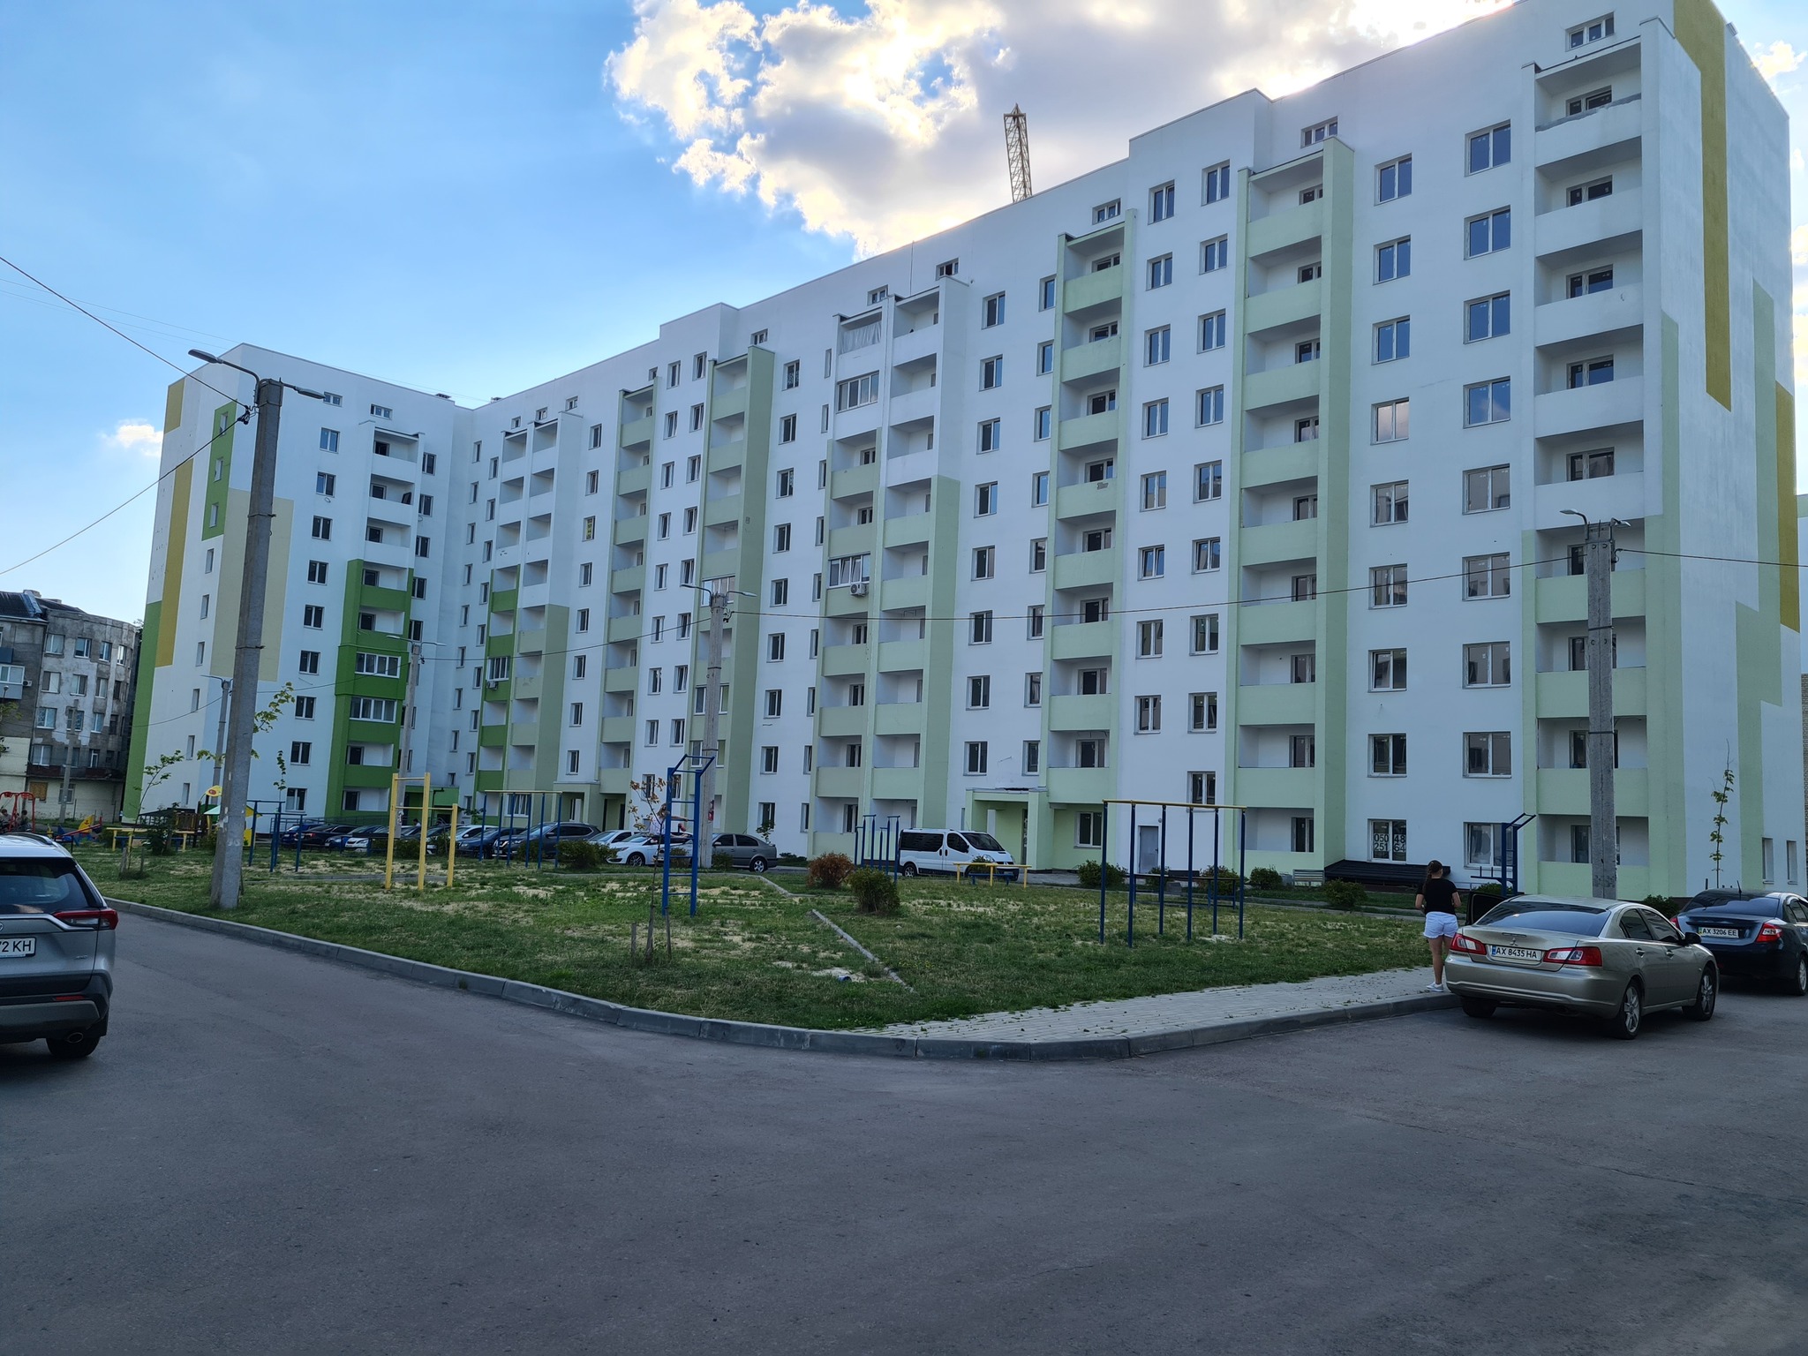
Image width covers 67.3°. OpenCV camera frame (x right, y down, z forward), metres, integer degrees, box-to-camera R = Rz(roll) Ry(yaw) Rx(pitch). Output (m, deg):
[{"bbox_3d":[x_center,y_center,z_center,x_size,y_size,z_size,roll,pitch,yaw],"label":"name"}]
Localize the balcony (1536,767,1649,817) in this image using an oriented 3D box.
[{"bbox_3d":[20.424,3.403,39.846,1.200,1.382,3.030,8,-8,-43],"label":"balcony"}]

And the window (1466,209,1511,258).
[{"bbox_3d":[19.341,-14.679,44.921,0.170,1.401,1.482,8,-8,-43],"label":"window"}]

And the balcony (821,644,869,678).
[{"bbox_3d":[-2.362,-0.759,64.824,1.200,1.382,3.009,8,-8,-43],"label":"balcony"}]

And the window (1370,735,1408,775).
[{"bbox_3d":[16.271,2.642,45.522,0.170,1.401,1.310,8,-8,-43],"label":"window"}]

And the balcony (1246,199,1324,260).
[{"bbox_3d":[14.187,-16.071,49.363,1.300,1.362,2.973,8,-8,-43],"label":"balcony"}]

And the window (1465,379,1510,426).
[{"bbox_3d":[19.084,-8.957,44.311,0.170,1.401,1.482,8,-8,-43],"label":"window"}]

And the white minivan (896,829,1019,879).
[{"bbox_3d":[2.018,6.416,48.750,1.950,1.950,4.780,8,-8,-43],"label":"white minivan"}]

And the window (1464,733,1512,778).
[{"bbox_3d":[19.238,2.512,44.659,0.150,1.421,1.551,8,-8,-44],"label":"window"}]

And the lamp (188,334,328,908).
[{"bbox_3d":[-11.229,-0.755,23.162,0.500,9.200,2.532,-1,-7,31],"label":"lamp"}]

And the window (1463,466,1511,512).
[{"bbox_3d":[18.865,-6.073,43.849,0.200,1.435,1.505,8,-8,-43],"label":"window"}]

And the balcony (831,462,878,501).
[{"bbox_3d":[-1.975,-9.342,65.739,1.200,1.382,3.009,8,-8,-43],"label":"balcony"}]

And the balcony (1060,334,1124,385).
[{"bbox_3d":[8.045,-12.816,55.368,1.300,1.362,2.994,8,-8,-43],"label":"balcony"}]

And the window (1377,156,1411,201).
[{"bbox_3d":[17.749,-17.967,49.093,0.150,1.532,1.383,8,-8,-44],"label":"window"}]

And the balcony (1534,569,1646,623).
[{"bbox_3d":[20.682,-2.319,40.456,1.200,1.382,3.030,8,-8,-43],"label":"balcony"}]

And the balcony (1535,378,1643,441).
[{"bbox_3d":[21.688,-8.312,42.609,1.200,1.400,3.185,8,-8,-44],"label":"balcony"}]

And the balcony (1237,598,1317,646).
[{"bbox_3d":[13.529,-1.844,47.933,1.200,1.382,2.964,8,-8,-43],"label":"balcony"}]

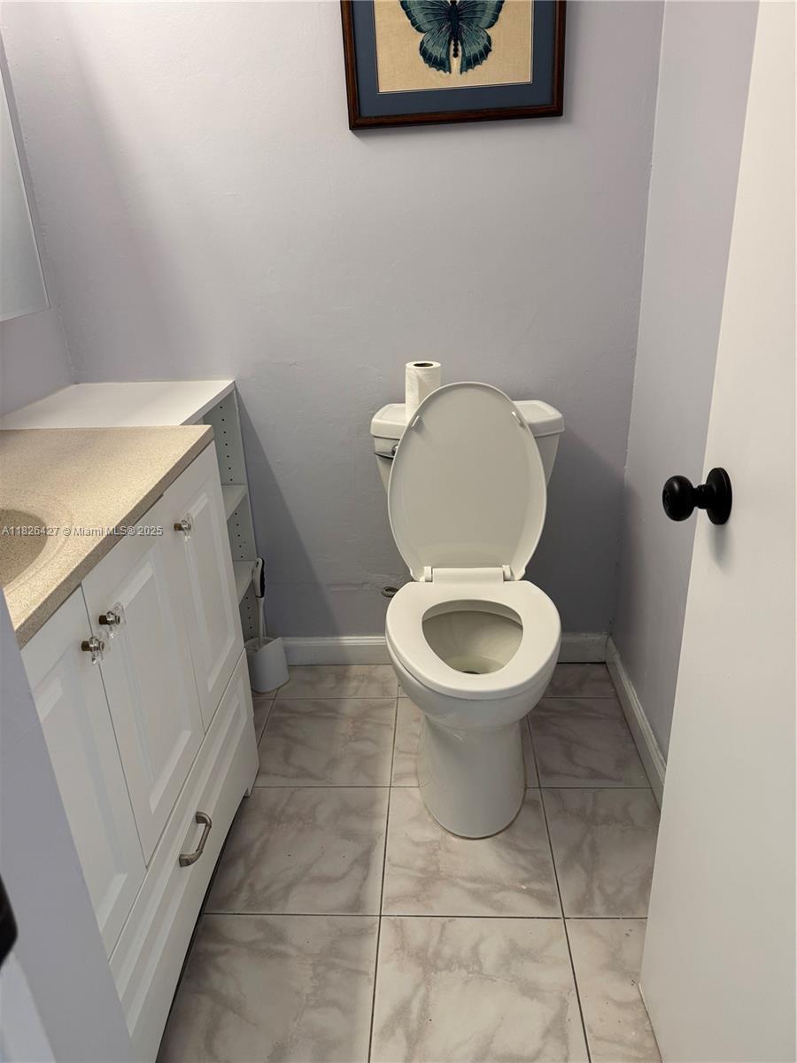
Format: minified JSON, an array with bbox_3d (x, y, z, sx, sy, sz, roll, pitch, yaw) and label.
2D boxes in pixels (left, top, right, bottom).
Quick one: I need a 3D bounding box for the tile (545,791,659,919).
[{"bbox_3d":[0.447,0.660,1.534,0.253,0.010,0.341,-1,23,3],"label":"tile"}]

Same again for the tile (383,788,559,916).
[{"bbox_3d":[0.147,0.665,1.551,0.341,0.010,0.341,-1,23,3],"label":"tile"}]

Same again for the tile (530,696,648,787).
[{"bbox_3d":[0.463,0.525,1.850,0.253,0.010,0.341,-1,23,3],"label":"tile"}]

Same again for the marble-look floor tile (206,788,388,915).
[{"bbox_3d":[-0.196,0.671,1.571,0.341,0.010,0.341,-1,23,3],"label":"marble-look floor tile"}]

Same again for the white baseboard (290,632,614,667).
[{"bbox_3d":[0.114,0.345,2.169,0.986,0.098,0.014,-1,23,3],"label":"white baseboard"}]

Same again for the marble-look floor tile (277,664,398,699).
[{"bbox_3d":[-0.168,0.434,2.125,0.341,0.010,0.171,-1,23,3],"label":"marble-look floor tile"}]

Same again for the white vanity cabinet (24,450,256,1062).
[{"bbox_3d":[-0.622,0.379,1.233,0.499,0.822,0.915,-1,23,3],"label":"white vanity cabinet"}]

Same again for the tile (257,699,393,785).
[{"bbox_3d":[-0.180,0.536,1.887,0.341,0.010,0.341,-1,23,3],"label":"tile"}]

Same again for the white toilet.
[{"bbox_3d":[0.163,0.132,1.667,0.446,0.879,0.736,-1,23,3],"label":"white toilet"}]

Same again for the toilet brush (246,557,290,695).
[{"bbox_3d":[-0.382,0.250,2.062,0.125,0.394,0.127,-1,23,3],"label":"toilet brush"}]

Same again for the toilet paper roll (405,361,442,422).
[{"bbox_3d":[0.058,-0.324,1.718,0.084,0.114,0.084,-2,23,1],"label":"toilet paper roll"}]

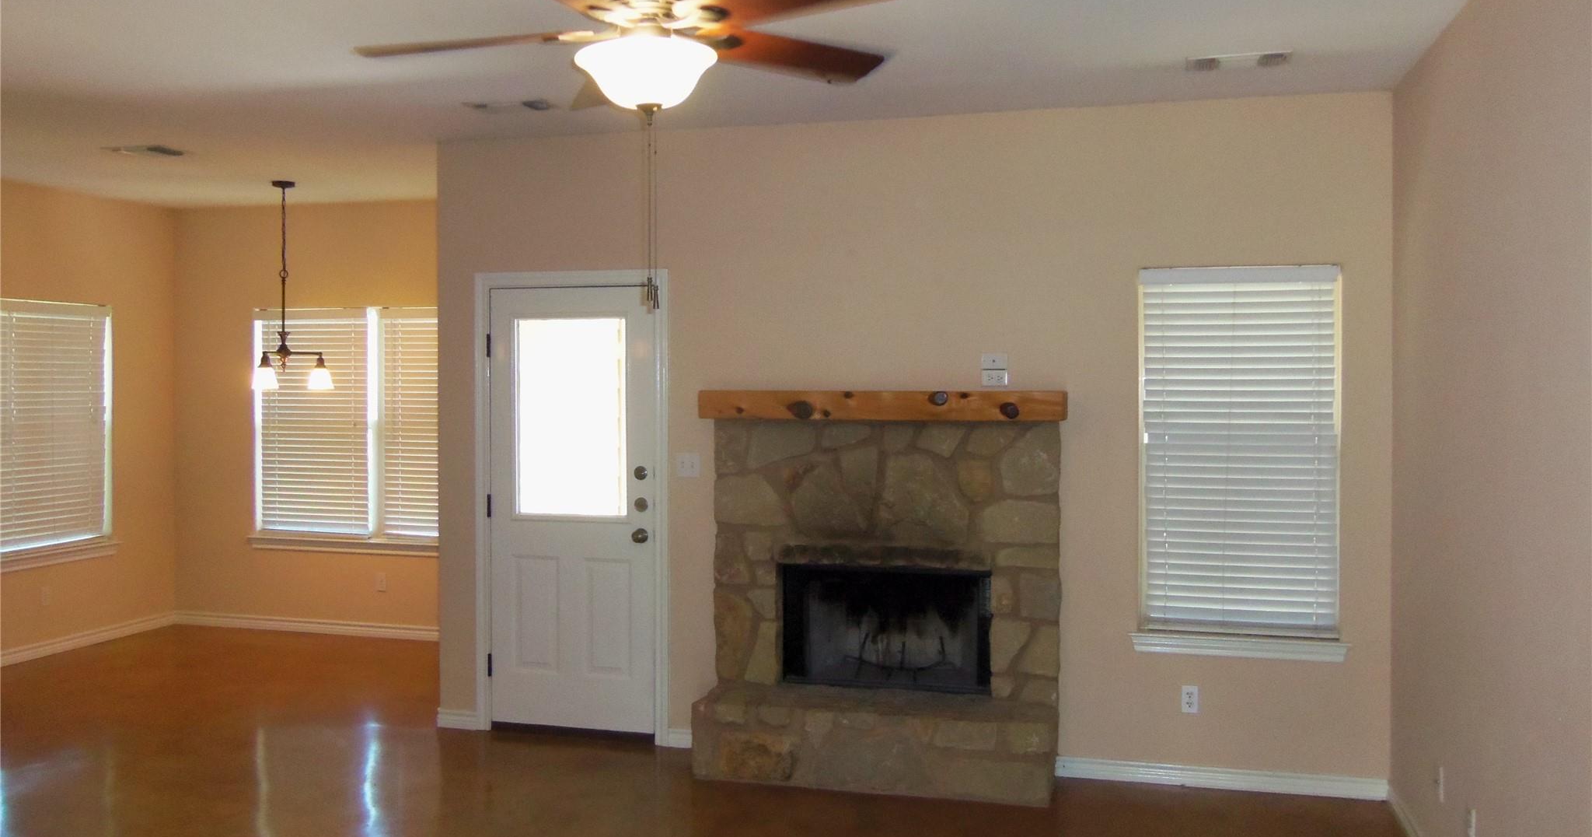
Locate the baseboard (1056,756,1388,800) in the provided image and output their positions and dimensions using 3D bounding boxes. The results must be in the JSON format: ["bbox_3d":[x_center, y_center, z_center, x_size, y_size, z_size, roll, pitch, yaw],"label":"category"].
[{"bbox_3d":[1.686,1.446,5.150,1.255,0.079,0.015,1,2,16],"label":"baseboard"}]

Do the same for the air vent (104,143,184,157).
[{"bbox_3d":[-3.153,-1.293,6.257,0.350,0.018,0.180,1,2,16],"label":"air vent"}]

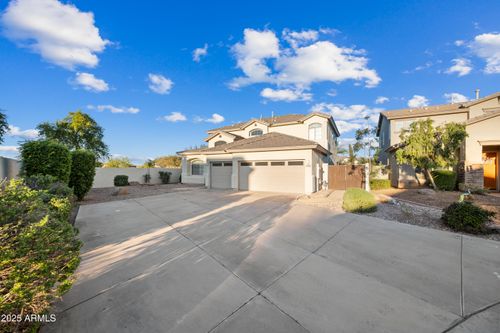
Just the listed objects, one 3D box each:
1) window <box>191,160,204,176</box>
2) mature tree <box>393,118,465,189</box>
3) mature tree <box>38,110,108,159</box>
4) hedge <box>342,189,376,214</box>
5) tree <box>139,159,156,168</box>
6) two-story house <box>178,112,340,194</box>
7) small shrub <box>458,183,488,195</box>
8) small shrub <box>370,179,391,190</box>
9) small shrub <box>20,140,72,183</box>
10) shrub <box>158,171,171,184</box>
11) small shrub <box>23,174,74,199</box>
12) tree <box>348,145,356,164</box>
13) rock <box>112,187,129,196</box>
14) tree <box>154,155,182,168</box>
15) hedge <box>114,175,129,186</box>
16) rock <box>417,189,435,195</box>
[{"bbox_3d":[-4.619,0.090,17.200,1.450,1.240,0.120,0,0,28],"label":"window"},{"bbox_3d":[13.071,-0.900,14.000,3.900,5.100,3.800,0,0,28],"label":"mature tree"},{"bbox_3d":[-18.261,-2.025,20.000,5.500,7.450,5.300,0,0,28],"label":"mature tree"},{"bbox_3d":[4.225,1.292,7.500,1.150,0.880,1.100,0,-1,24],"label":"hedge"},{"bbox_3d":[-21.929,0.377,42.000,4.000,4.100,3.800,0,-1,24],"label":"tree"},{"bbox_3d":[2.250,-1.720,20.300,12.200,7.000,14.200,0,0,28],"label":"two-story house"},{"bbox_3d":[13.451,1.275,11.700,1.250,0.600,0.900,0,-1,24],"label":"small shrub"},{"bbox_3d":[9.585,1.313,14.300,1.300,0.800,0.950,0,-1,24],"label":"small shrub"},{"bbox_3d":[-7.851,0.365,7.500,1.400,2.730,1.250,0,0,28],"label":"small shrub"},{"bbox_3d":[-9.379,1.299,21.400,1.200,1.480,1.050,0,-1,24],"label":"shrub"},{"bbox_3d":[-7.292,1.055,7.000,1.250,1.420,1.200,0,-1,24],"label":"small shrub"},{"bbox_3d":[12.654,-0.500,24.000,0.900,4.400,0.900,0,0,28],"label":"tree"},{"bbox_3d":[-8.394,1.613,12.600,0.920,0.550,0.680,0,-1,24],"label":"rock"},{"bbox_3d":[-18.866,-0.129,45.000,6.500,5.200,5.500,0,-1,24],"label":"tree"},{"bbox_3d":[-10.774,1.160,16.300,0.970,0.980,0.950,0,0,28],"label":"hedge"},{"bbox_3d":[10.472,1.493,11.600,0.830,0.280,0.600,0,-1,24],"label":"rock"}]

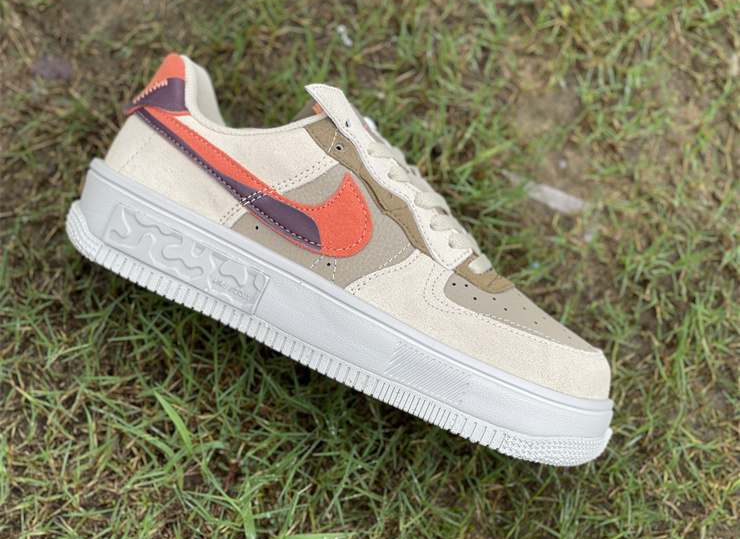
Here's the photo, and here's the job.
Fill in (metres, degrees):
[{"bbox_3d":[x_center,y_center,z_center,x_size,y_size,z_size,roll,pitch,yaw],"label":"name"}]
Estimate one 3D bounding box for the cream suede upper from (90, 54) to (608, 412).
[{"bbox_3d":[0.008,-0.030,0.660,0.272,0.100,0.083,24,99,-4],"label":"cream suede upper"}]

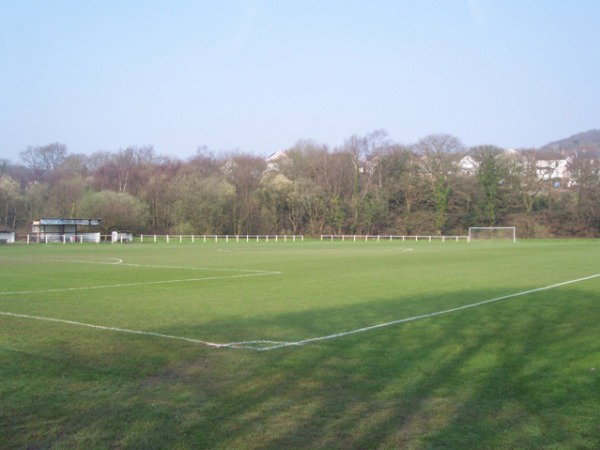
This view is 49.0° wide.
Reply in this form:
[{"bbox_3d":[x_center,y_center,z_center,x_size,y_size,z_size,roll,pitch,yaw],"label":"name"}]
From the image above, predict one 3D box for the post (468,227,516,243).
[{"bbox_3d":[31.614,1.706,107.077,7.500,2.520,1.700,0,-1,37],"label":"post"}]

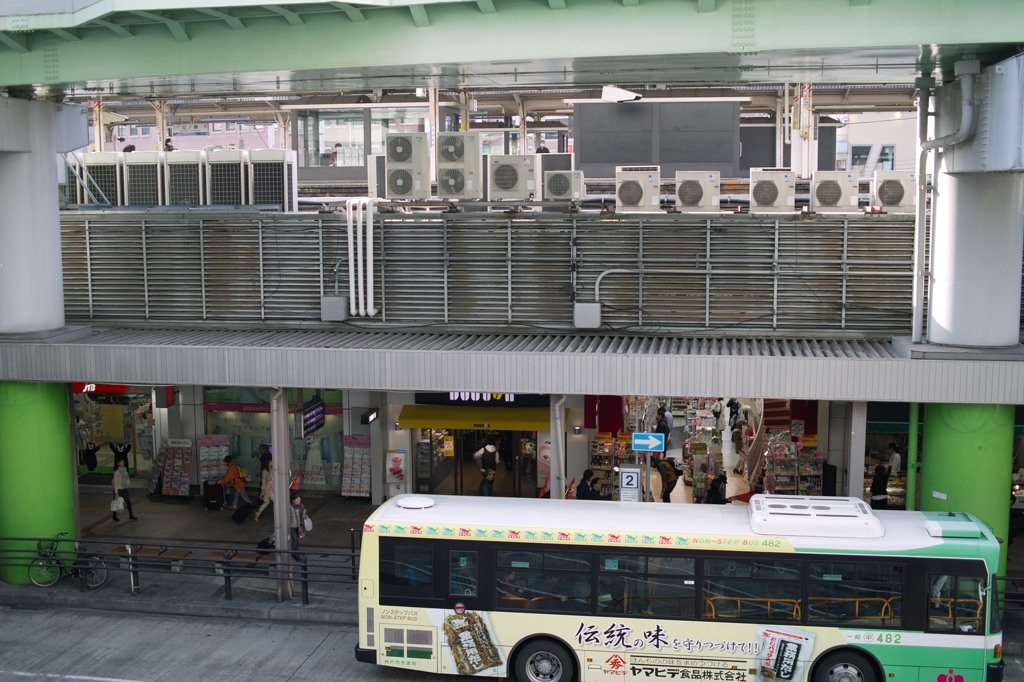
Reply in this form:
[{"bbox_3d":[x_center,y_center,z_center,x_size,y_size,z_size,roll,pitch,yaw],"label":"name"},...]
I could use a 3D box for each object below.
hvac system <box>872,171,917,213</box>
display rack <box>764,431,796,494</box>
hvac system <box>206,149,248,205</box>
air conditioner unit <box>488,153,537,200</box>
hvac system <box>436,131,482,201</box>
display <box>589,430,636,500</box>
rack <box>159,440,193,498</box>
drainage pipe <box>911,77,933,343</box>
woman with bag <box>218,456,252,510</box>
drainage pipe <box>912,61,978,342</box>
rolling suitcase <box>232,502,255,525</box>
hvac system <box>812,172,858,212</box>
[{"bbox_3d":[8.145,-3.144,24.667,0.893,0.876,0.330,1,7,8],"label":"hvac system"},{"bbox_3d":[7.093,3.427,30.715,0.820,1.950,0.450,1,6,10],"label":"display rack"},{"bbox_3d":[-6.336,-3.552,26.535,0.900,1.500,0.720,1,6,10],"label":"hvac system"},{"bbox_3d":[0.048,-3.579,25.517,0.988,0.946,0.340,1,6,10],"label":"air conditioner unit"},{"bbox_3d":[-1.145,-3.876,25.807,0.940,1.430,0.330,1,7,8],"label":"hvac system"},{"bbox_3d":[2.713,3.427,31.522,1.220,1.820,0.450,1,6,10],"label":"display"},{"bbox_3d":[-8.762,3.398,30.511,0.841,1.657,0.440,1,7,8],"label":"rack"},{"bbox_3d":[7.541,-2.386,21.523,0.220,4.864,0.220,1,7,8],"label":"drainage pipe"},{"bbox_3d":[-7.374,3.733,31.023,0.800,1.420,0.550,-2,6,-13],"label":"woman with bag"},{"bbox_3d":[7.350,-2.208,19.841,0.530,4.750,2.480,1,6,10],"label":"drainage pipe"},{"bbox_3d":[-6.645,4.274,28.800,0.500,0.230,0.350,-42,-2,12],"label":"rolling suitcase"},{"bbox_3d":[6.903,-3.170,24.842,0.893,0.867,0.330,1,7,8],"label":"hvac system"}]

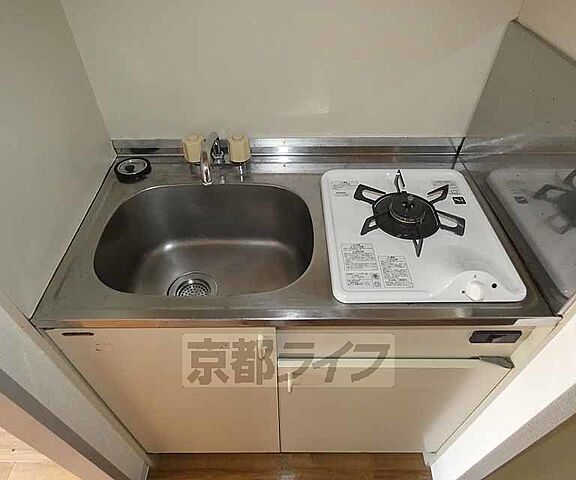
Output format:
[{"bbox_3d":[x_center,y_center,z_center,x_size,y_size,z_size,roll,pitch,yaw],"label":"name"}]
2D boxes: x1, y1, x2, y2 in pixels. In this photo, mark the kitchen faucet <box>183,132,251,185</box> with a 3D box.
[{"bbox_3d":[-0.165,-0.169,0.775,0.160,0.135,0.188,0,46,-1],"label":"kitchen faucet"}]

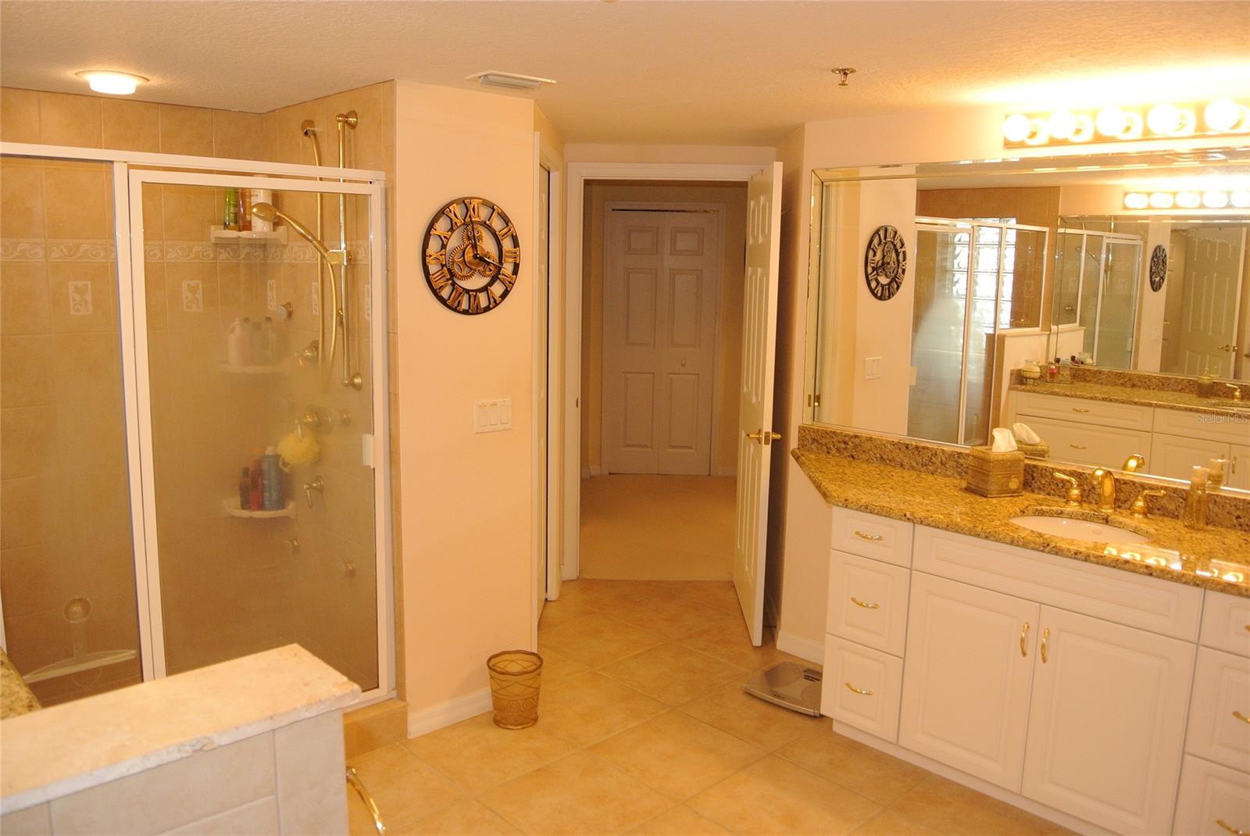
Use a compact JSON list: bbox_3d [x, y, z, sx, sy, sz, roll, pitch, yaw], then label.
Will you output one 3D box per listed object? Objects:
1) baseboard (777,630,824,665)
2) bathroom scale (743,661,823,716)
[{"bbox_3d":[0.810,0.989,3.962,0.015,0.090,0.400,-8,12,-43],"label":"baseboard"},{"bbox_3d":[0.690,1.062,3.685,0.315,0.030,0.315,8,12,38],"label":"bathroom scale"}]

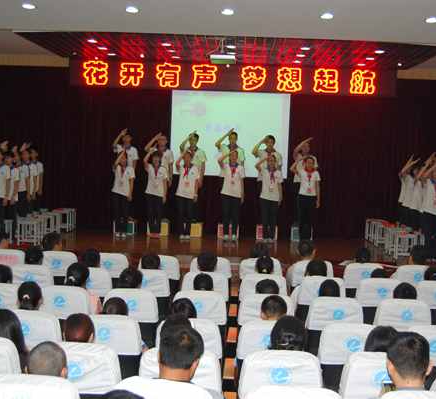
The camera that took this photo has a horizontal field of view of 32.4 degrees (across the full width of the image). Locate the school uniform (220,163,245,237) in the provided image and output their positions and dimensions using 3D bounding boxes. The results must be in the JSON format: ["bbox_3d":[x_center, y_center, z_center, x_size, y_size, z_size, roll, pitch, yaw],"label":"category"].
[{"bbox_3d":[0.252,0.000,13.000,0.390,1.260,0.270,2,3,1],"label":"school uniform"}]

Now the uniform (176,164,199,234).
[{"bbox_3d":[-0.542,0.017,12.900,0.390,1.230,0.270,2,3,1],"label":"uniform"}]

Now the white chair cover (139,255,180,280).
[{"bbox_3d":[-0.636,0.739,8.149,0.430,0.275,0.150,2,3,2],"label":"white chair cover"}]

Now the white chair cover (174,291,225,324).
[{"bbox_3d":[-0.152,0.886,6.150,0.430,0.275,0.150,2,3,2],"label":"white chair cover"}]

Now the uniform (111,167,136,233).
[{"bbox_3d":[-1.631,0.000,12.800,0.390,1.200,0.270,2,3,1],"label":"uniform"}]

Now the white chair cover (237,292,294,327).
[{"bbox_3d":[0.403,0.909,6.220,0.450,0.280,0.150,2,3,1],"label":"white chair cover"}]

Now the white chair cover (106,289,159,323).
[{"bbox_3d":[-0.712,0.873,6.170,0.430,0.275,0.150,2,3,2],"label":"white chair cover"}]

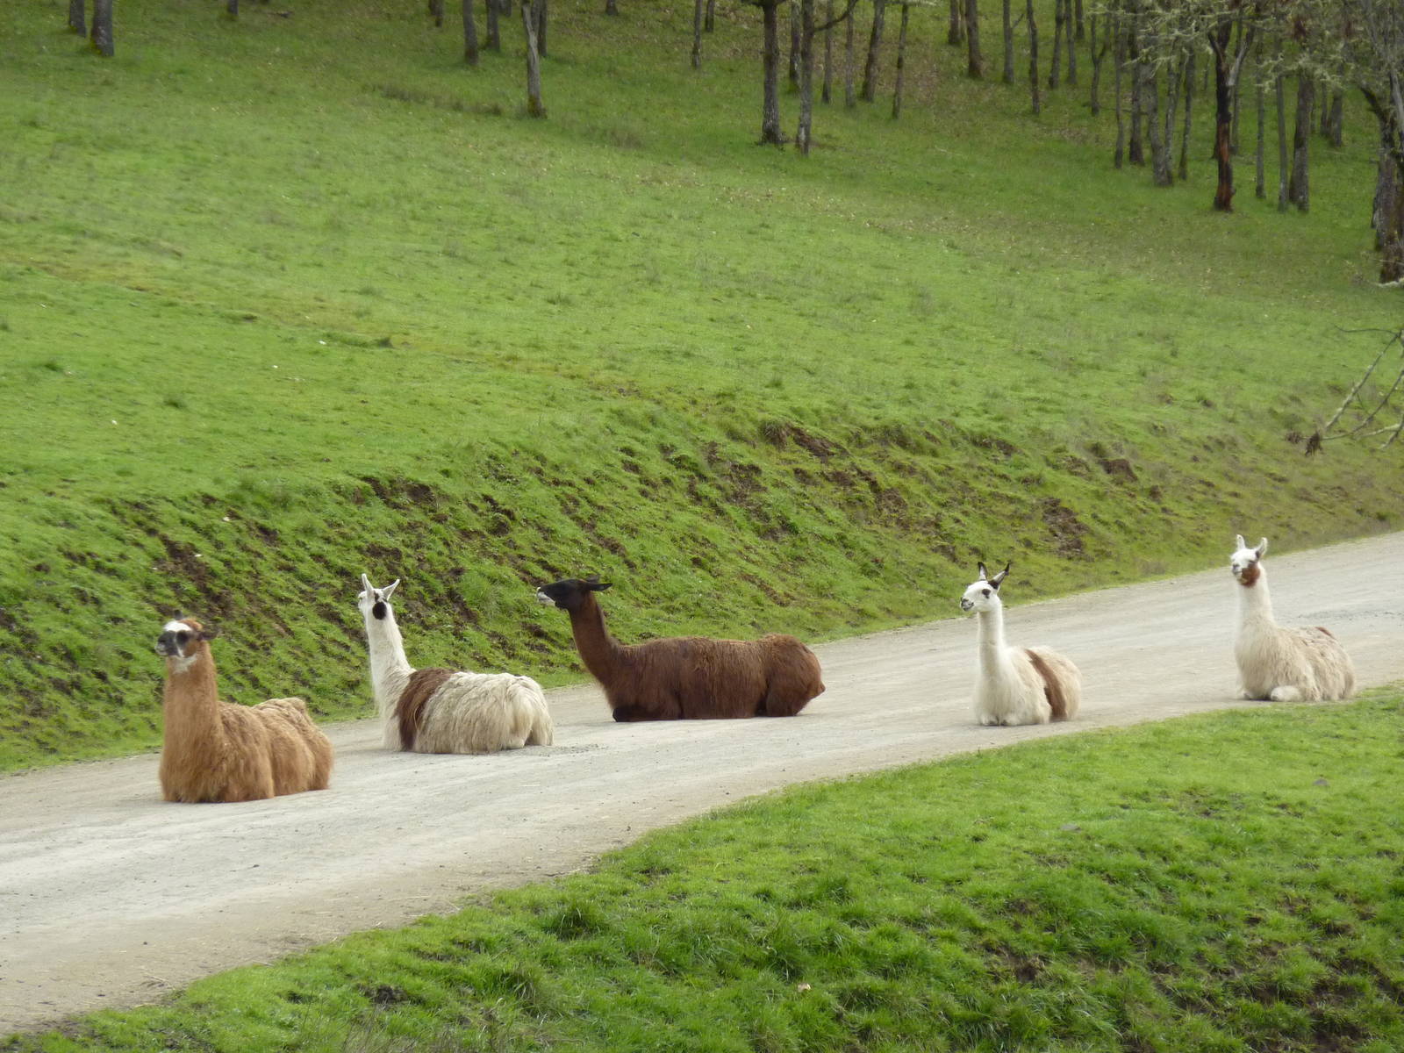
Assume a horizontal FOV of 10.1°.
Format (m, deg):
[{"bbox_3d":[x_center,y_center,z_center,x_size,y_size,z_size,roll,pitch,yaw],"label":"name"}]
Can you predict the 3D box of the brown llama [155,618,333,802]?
[{"bbox_3d":[-2.586,1.024,45.000,0.540,1.000,1.350,1,3,29],"label":"brown llama"}]

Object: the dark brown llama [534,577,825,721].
[{"bbox_3d":[-0.135,0.765,50.200,1.800,0.887,0.500,0,2,-8],"label":"dark brown llama"}]

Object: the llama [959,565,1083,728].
[{"bbox_3d":[2.070,0.743,51.300,0.480,1.012,1.350,1,2,23],"label":"llama"}]

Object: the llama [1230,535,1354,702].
[{"bbox_3d":[3.990,0.609,53.500,0.520,1.078,1.350,1,3,26],"label":"llama"}]

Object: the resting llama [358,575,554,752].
[{"bbox_3d":[-1.474,0.818,47.800,1.400,1.035,0.540,2,3,42],"label":"resting llama"}]

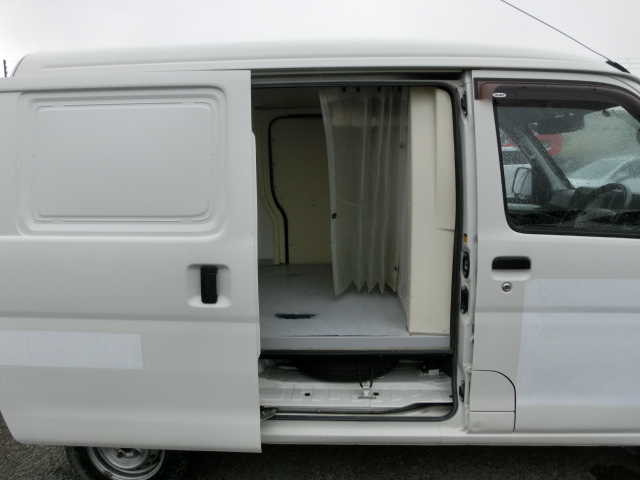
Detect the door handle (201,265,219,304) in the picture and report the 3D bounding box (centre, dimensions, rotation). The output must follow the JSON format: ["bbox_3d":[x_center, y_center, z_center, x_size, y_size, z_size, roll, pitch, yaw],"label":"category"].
[{"bbox_3d":[-0.395,0.160,1.590,0.056,0.139,0.038,0,7,3],"label":"door handle"}]

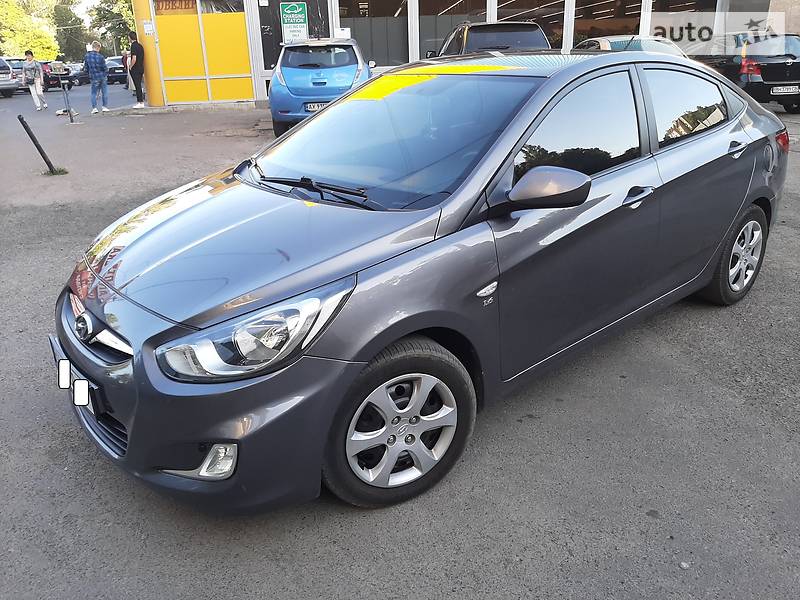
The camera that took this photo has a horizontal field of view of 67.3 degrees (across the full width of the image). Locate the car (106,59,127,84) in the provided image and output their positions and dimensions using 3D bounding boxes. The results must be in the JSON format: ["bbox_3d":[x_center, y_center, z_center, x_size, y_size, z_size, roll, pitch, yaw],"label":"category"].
[{"bbox_3d":[-17.073,-13.007,34.077,4.400,1.440,1.760,18,30,38],"label":"car"}]

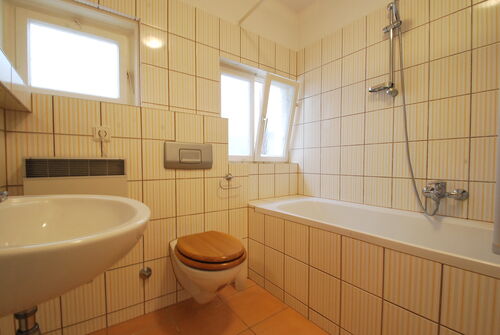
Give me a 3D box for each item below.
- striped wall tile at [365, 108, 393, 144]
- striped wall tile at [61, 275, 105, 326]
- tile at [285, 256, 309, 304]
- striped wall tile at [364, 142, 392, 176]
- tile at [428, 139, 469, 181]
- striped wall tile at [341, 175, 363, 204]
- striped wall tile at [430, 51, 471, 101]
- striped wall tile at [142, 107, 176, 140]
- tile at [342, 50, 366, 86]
[{"bbox_3d":[0.995,-0.313,1.611,0.010,0.254,0.195,-1,2,-39],"label":"striped wall tile"},{"bbox_3d":[-0.910,0.722,1.149,0.200,0.252,0.010,-1,1,-34],"label":"striped wall tile"},{"bbox_3d":[0.300,0.723,1.349,0.010,0.252,0.200,-1,2,-39],"label":"tile"},{"bbox_3d":[0.998,-0.059,1.627,0.010,0.252,0.200,-1,2,-39],"label":"striped wall tile"},{"bbox_3d":[1.217,-0.049,1.282,0.010,0.250,0.200,-1,2,-38],"label":"tile"},{"bbox_3d":[0.869,0.181,1.788,0.010,0.226,0.200,-1,2,-39],"label":"striped wall tile"},{"bbox_3d":[1.219,-0.552,1.275,0.010,0.250,0.200,-1,2,-36],"label":"striped wall tile"},{"bbox_3d":[-0.570,-0.270,1.306,0.191,0.188,0.010,-1,2,-32],"label":"striped wall tile"},{"bbox_3d":[0.857,-0.817,1.728,0.010,0.250,0.200,-1,2,-38],"label":"tile"}]

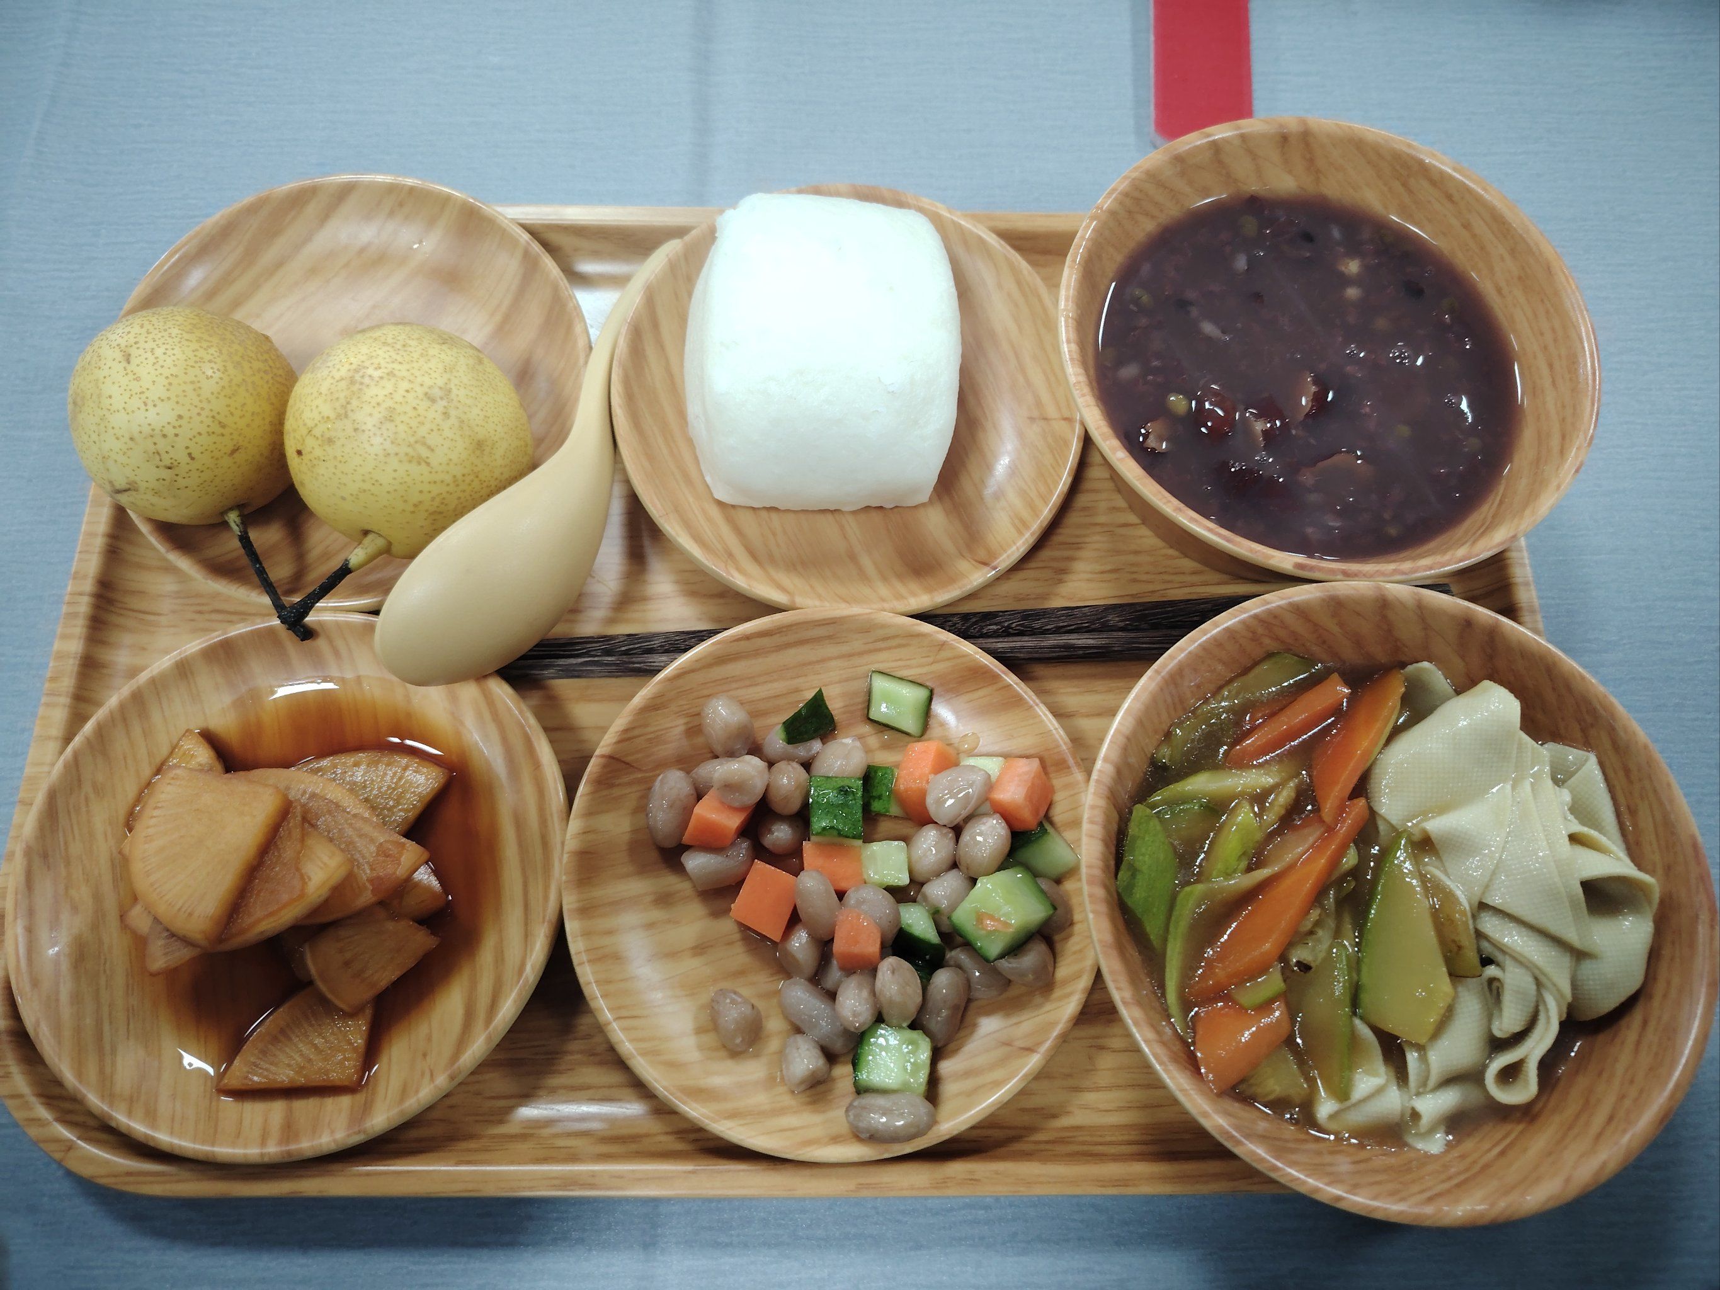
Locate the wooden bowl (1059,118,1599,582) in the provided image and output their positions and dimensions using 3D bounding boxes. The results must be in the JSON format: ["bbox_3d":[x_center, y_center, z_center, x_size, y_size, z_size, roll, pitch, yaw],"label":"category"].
[{"bbox_3d":[0.117,-0.069,0.323,0.133,0.055,0.133,0,72,-2],"label":"wooden bowl"}]

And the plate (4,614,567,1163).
[{"bbox_3d":[-0.132,0.056,0.290,0.127,0.027,0.127,0,72,-2],"label":"plate"}]

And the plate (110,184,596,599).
[{"bbox_3d":[-0.136,-0.066,0.326,0.127,0.027,0.127,0,72,-2],"label":"plate"}]

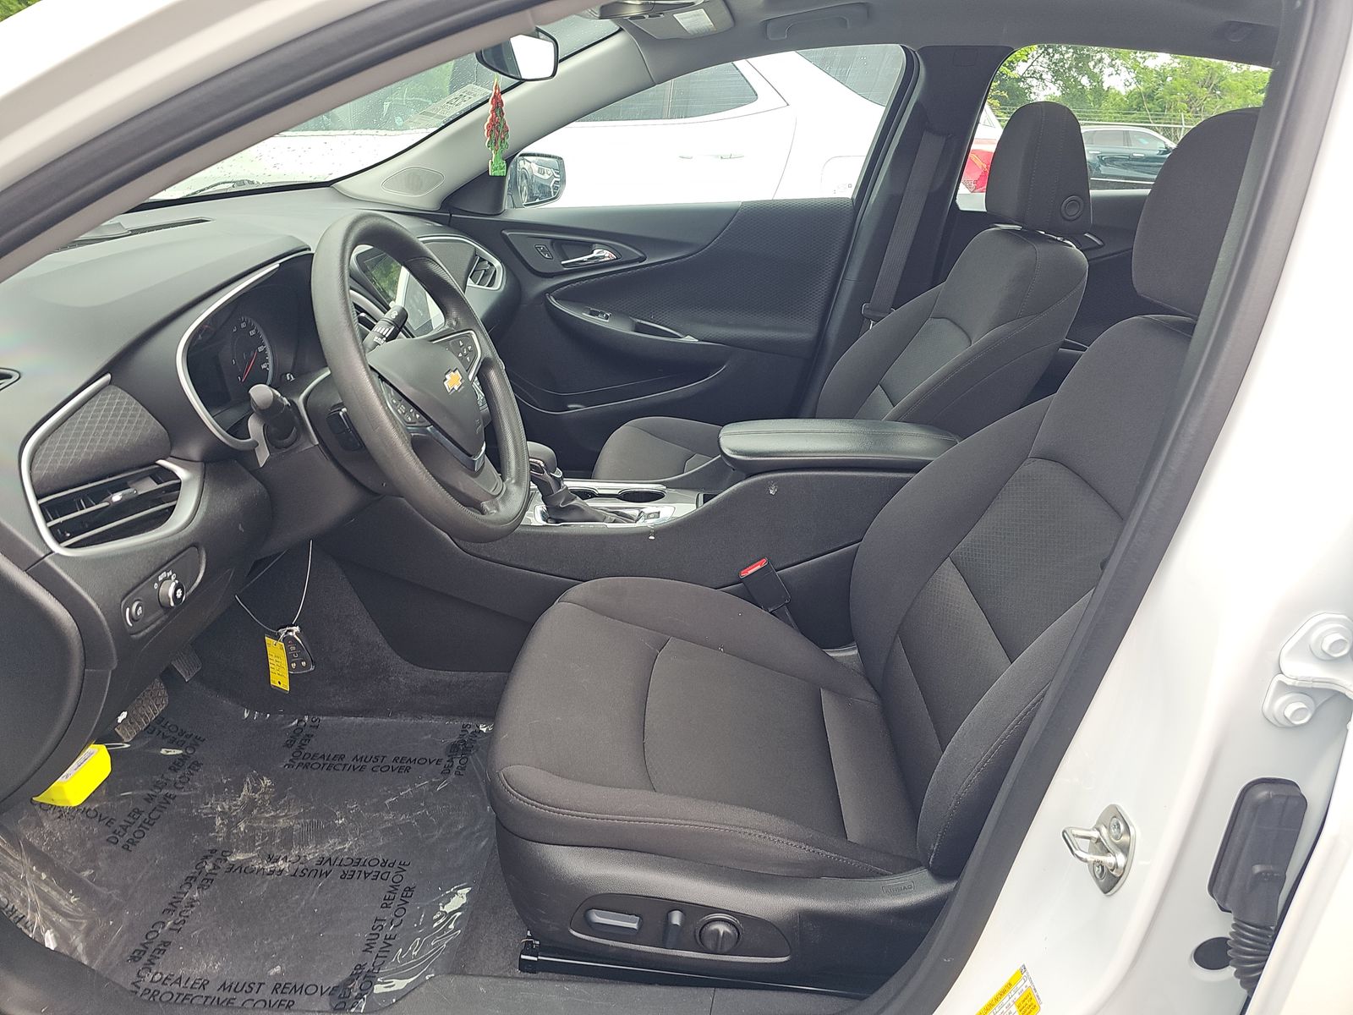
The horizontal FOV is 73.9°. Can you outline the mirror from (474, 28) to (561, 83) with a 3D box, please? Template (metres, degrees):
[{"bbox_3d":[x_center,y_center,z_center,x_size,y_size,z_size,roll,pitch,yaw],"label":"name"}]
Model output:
[{"bbox_3d":[-0.208,-0.588,1.183,0.042,0.067,0.232,11,26,11],"label":"mirror"}]

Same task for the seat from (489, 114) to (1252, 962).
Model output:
[{"bbox_3d":[0.213,0.045,1.019,0.823,0.929,0.540,3,24,3],"label":"seat"}]

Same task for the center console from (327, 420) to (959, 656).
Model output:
[{"bbox_3d":[-0.030,0.044,1.453,0.990,0.436,0.247,3,24,3],"label":"center console"}]

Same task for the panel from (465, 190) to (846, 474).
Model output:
[{"bbox_3d":[-0.091,-0.375,2.068,0.944,0.677,0.126,3,24,3],"label":"panel"}]

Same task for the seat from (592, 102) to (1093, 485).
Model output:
[{"bbox_3d":[0.270,-0.273,1.708,0.843,0.929,0.542,3,24,3],"label":"seat"}]

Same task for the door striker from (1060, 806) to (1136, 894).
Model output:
[{"bbox_3d":[0.275,0.225,0.588,0.037,0.063,0.046,3,24,3],"label":"door striker"}]

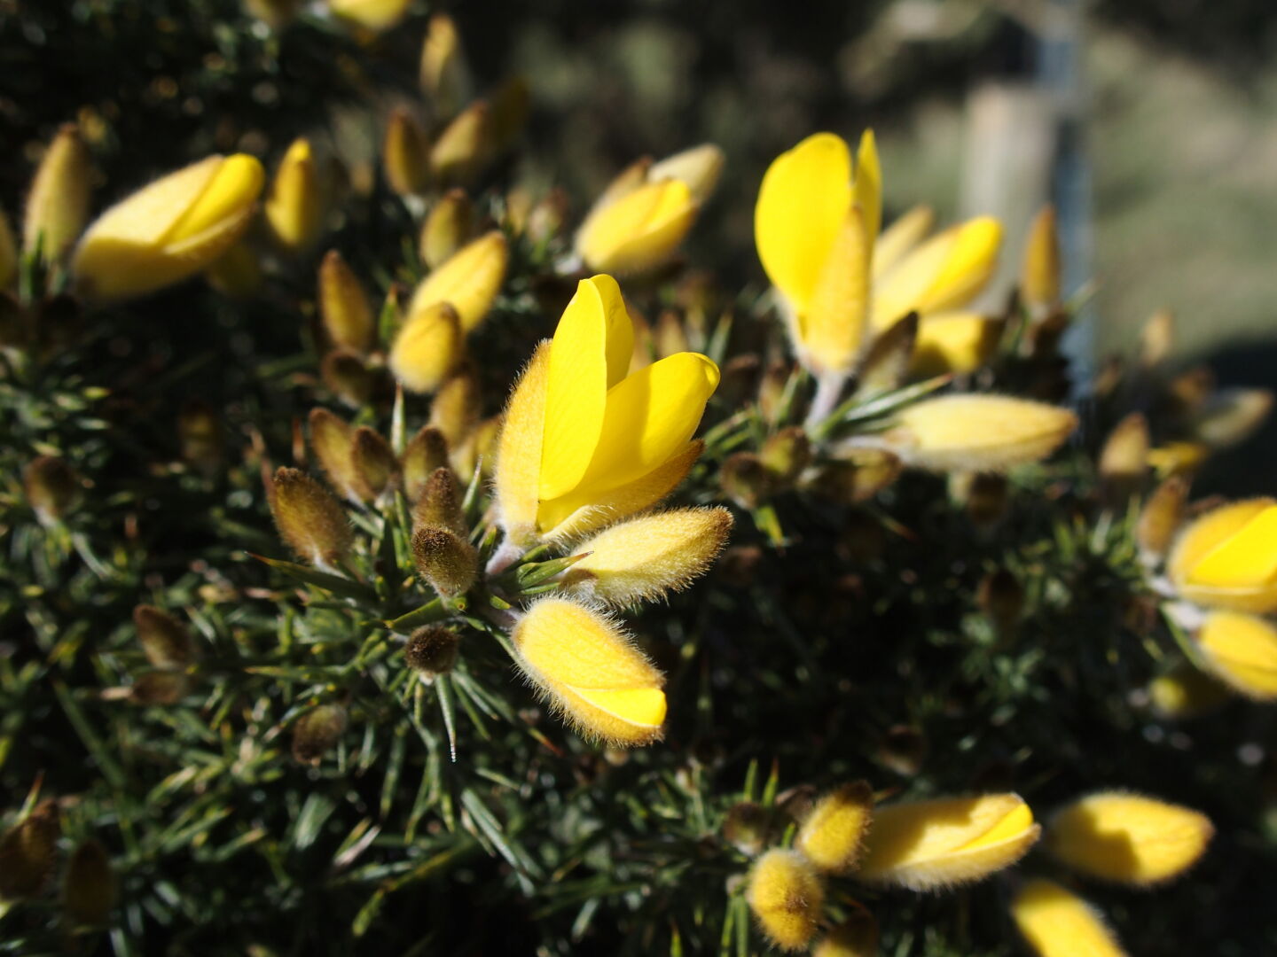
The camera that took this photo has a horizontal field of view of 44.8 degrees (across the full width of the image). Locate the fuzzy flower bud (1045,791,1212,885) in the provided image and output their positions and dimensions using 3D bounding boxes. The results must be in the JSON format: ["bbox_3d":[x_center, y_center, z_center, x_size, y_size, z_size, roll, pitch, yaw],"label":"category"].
[{"bbox_3d":[0.039,0.028,0.122,0.013,0.007,0.007,5,0,12],"label":"fuzzy flower bud"}]

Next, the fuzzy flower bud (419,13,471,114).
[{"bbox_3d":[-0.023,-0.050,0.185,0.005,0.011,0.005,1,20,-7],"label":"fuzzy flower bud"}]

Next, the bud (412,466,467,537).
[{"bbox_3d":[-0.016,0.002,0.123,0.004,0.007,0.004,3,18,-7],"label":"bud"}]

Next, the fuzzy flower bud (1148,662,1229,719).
[{"bbox_3d":[0.053,0.021,0.150,0.007,0.005,0.005,-3,0,16],"label":"fuzzy flower bud"}]

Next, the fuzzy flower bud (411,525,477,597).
[{"bbox_3d":[-0.014,0.006,0.111,0.004,0.006,0.004,-27,46,0],"label":"fuzzy flower bud"}]

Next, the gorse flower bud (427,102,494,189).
[{"bbox_3d":[-0.018,-0.035,0.160,0.005,0.009,0.005,32,12,0],"label":"gorse flower bud"}]

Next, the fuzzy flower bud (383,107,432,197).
[{"bbox_3d":[-0.026,-0.036,0.172,0.005,0.010,0.005,-8,9,0],"label":"fuzzy flower bud"}]

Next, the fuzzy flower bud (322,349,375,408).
[{"bbox_3d":[-0.027,-0.009,0.143,0.004,0.006,0.004,-33,44,-7],"label":"fuzzy flower bud"}]

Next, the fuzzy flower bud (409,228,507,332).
[{"bbox_3d":[-0.018,-0.019,0.150,0.006,0.013,0.006,43,9,0],"label":"fuzzy flower bud"}]

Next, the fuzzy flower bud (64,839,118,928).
[{"bbox_3d":[-0.049,0.036,0.138,0.005,0.008,0.004,0,14,0],"label":"fuzzy flower bud"}]

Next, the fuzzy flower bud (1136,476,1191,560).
[{"bbox_3d":[0.045,0.003,0.134,0.004,0.008,0.004,24,12,0],"label":"fuzzy flower bud"}]

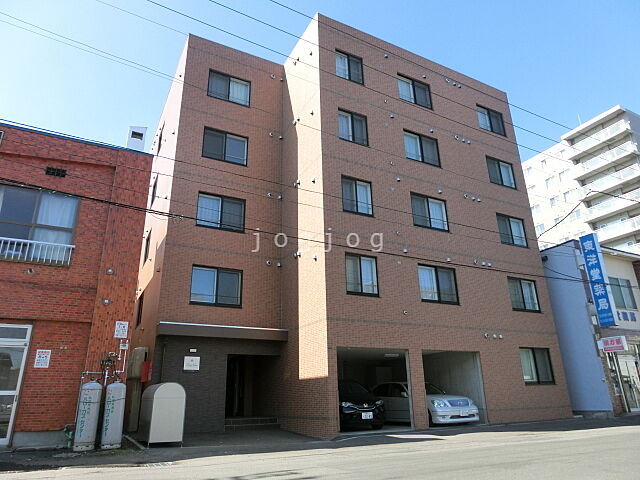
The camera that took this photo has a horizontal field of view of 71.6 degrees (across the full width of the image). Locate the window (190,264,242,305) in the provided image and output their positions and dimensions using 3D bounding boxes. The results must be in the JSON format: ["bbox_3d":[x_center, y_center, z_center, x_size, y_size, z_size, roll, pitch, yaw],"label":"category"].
[{"bbox_3d":[-3.350,1.545,14.537,1.700,1.260,0.120,9,-22,-27],"label":"window"}]

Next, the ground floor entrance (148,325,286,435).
[{"bbox_3d":[-3.070,4.311,13.763,4.000,3.050,1.400,9,-22,-27],"label":"ground floor entrance"}]

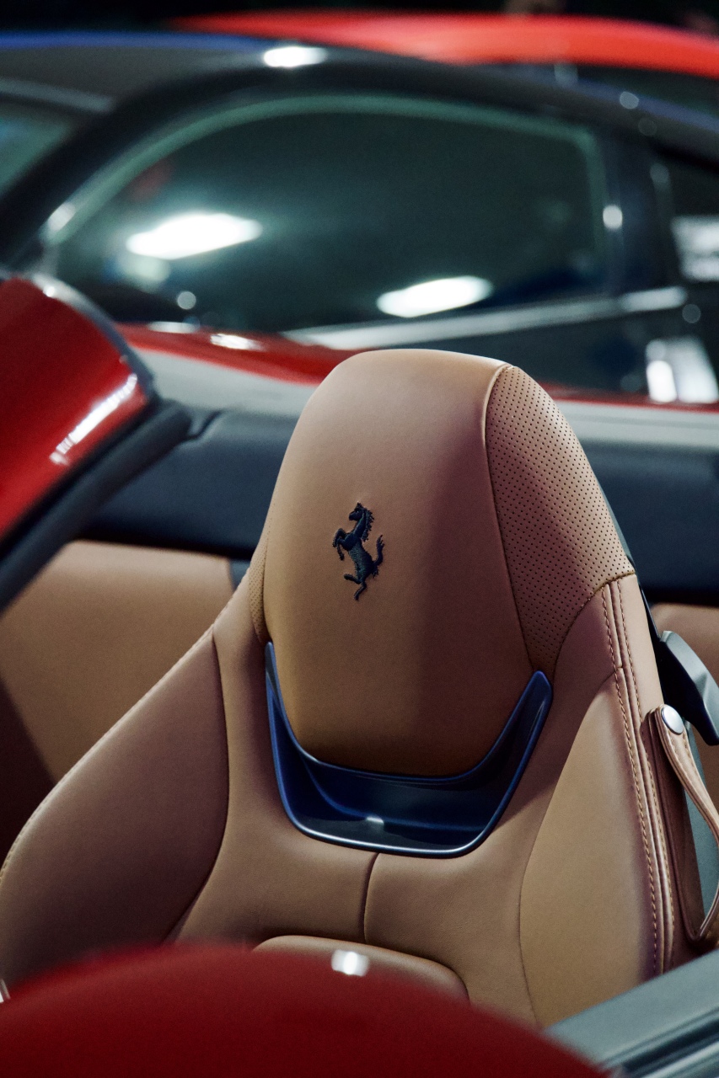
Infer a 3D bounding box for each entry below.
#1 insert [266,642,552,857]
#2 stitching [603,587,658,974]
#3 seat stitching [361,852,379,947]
[{"bbox_3d":[0.030,0.148,2.803,0.224,0.146,0.050,5,-7,29],"label":"insert"},{"bbox_3d":[0.181,0.159,2.689,0.014,0.261,0.014,-15,-16,31],"label":"stitching"},{"bbox_3d":[0.006,0.244,2.777,0.006,0.063,0.012,5,-5,29],"label":"seat stitching"}]

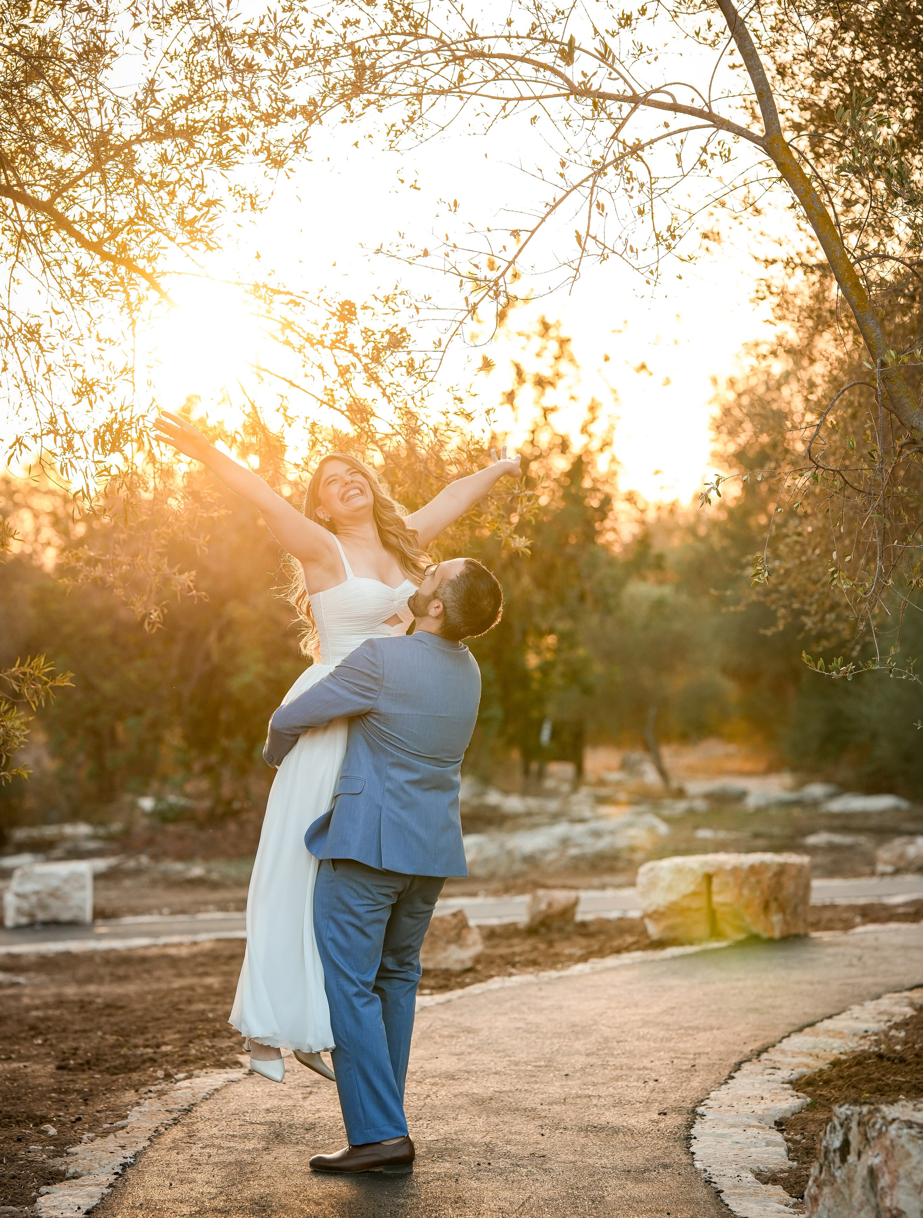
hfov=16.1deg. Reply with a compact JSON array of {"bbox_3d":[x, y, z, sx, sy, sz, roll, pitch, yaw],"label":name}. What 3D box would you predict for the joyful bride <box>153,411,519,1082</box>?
[{"bbox_3d":[-0.325,0.405,9.330,1.280,1.890,0.620,1,-2,-43],"label":"joyful bride"}]

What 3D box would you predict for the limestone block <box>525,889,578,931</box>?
[{"bbox_3d":[0.503,1.677,18.200,0.285,0.230,0.260,0,-1,-3],"label":"limestone block"}]

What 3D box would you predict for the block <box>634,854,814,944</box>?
[{"bbox_3d":[1.410,1.558,17.600,0.880,0.450,0.580,0,-1,-8],"label":"block"}]

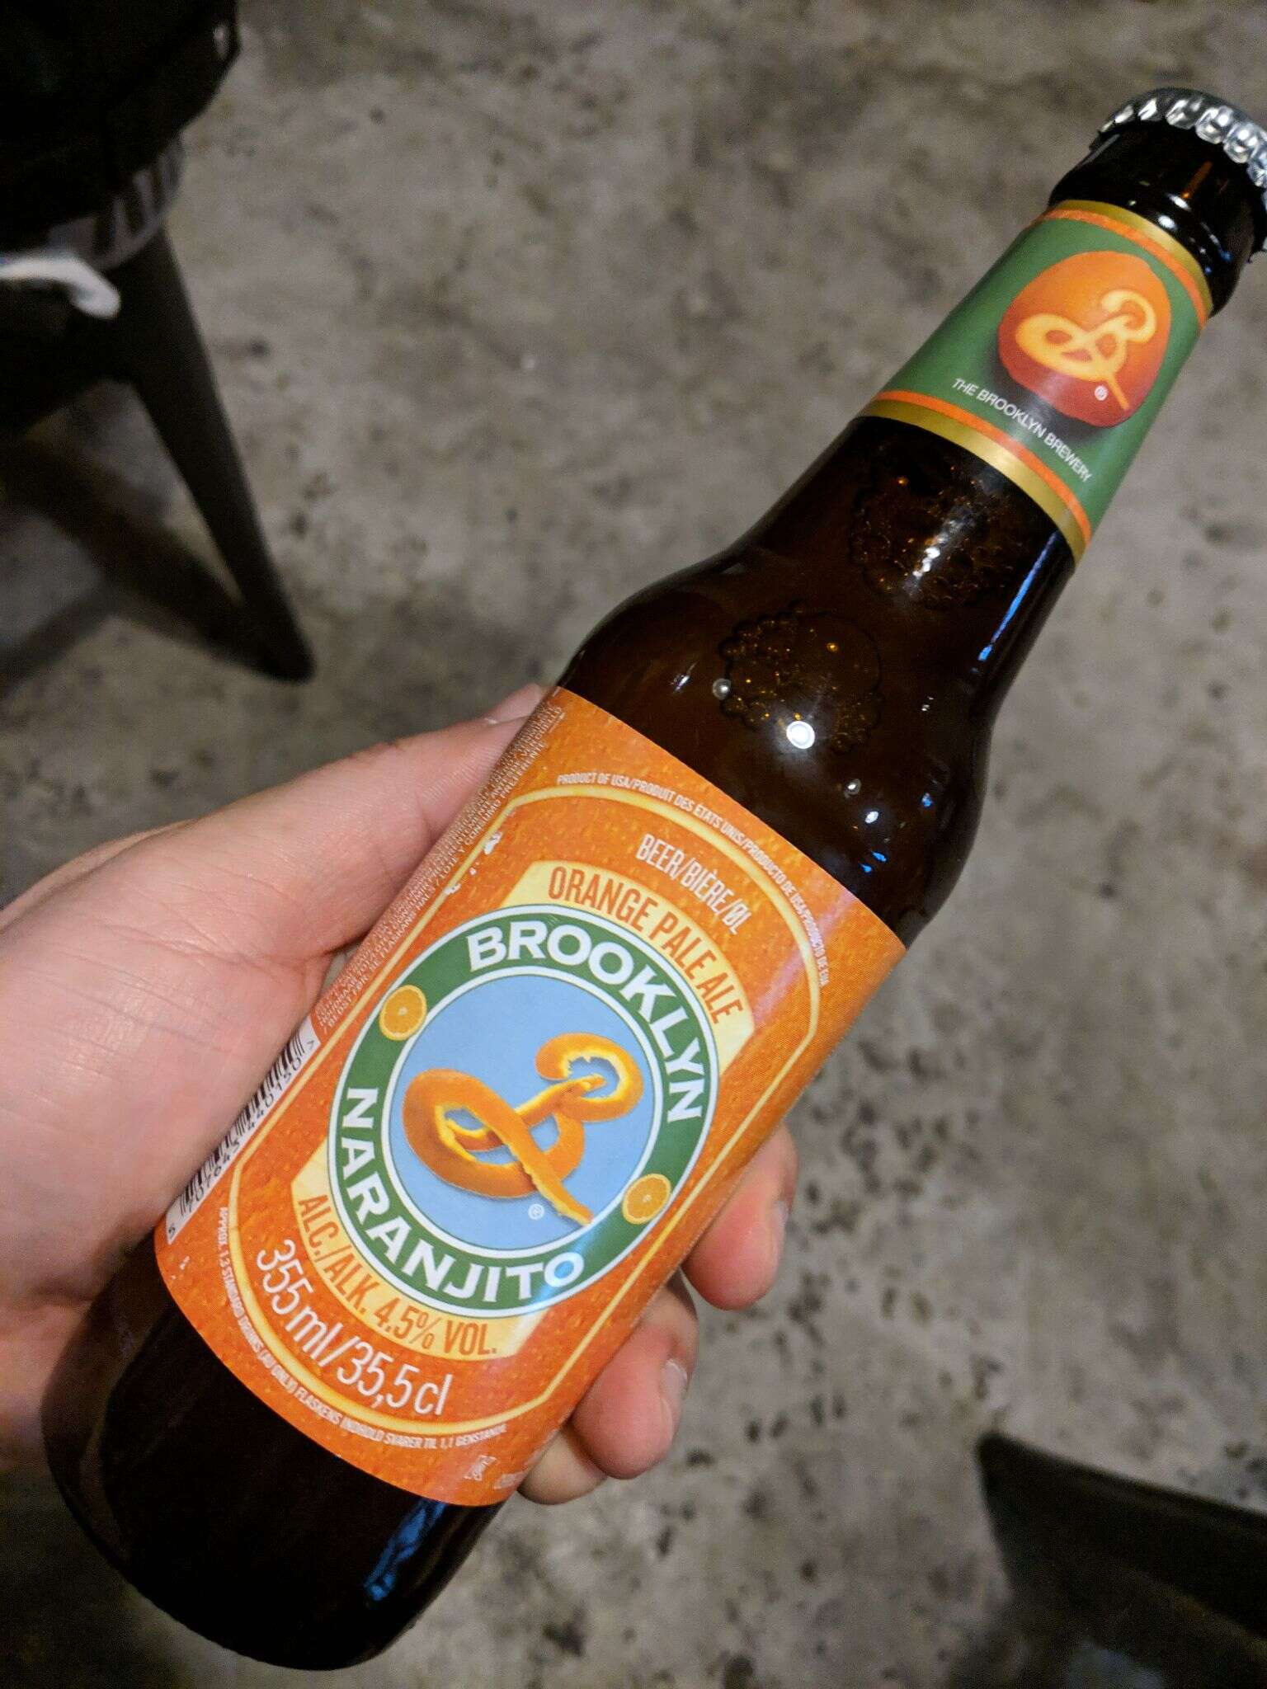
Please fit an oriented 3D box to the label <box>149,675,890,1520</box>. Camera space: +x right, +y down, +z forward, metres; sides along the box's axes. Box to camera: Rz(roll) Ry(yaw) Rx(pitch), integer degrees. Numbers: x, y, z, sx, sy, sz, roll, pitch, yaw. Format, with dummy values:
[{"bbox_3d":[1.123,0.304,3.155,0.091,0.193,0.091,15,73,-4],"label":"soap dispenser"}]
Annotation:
[{"bbox_3d":[-0.013,0.033,0.184,0.061,0.057,0.090,36,89,2],"label":"label"}]

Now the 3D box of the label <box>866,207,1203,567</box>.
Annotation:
[{"bbox_3d":[0.058,-0.065,0.188,0.038,0.037,0.041,36,89,-1],"label":"label"}]

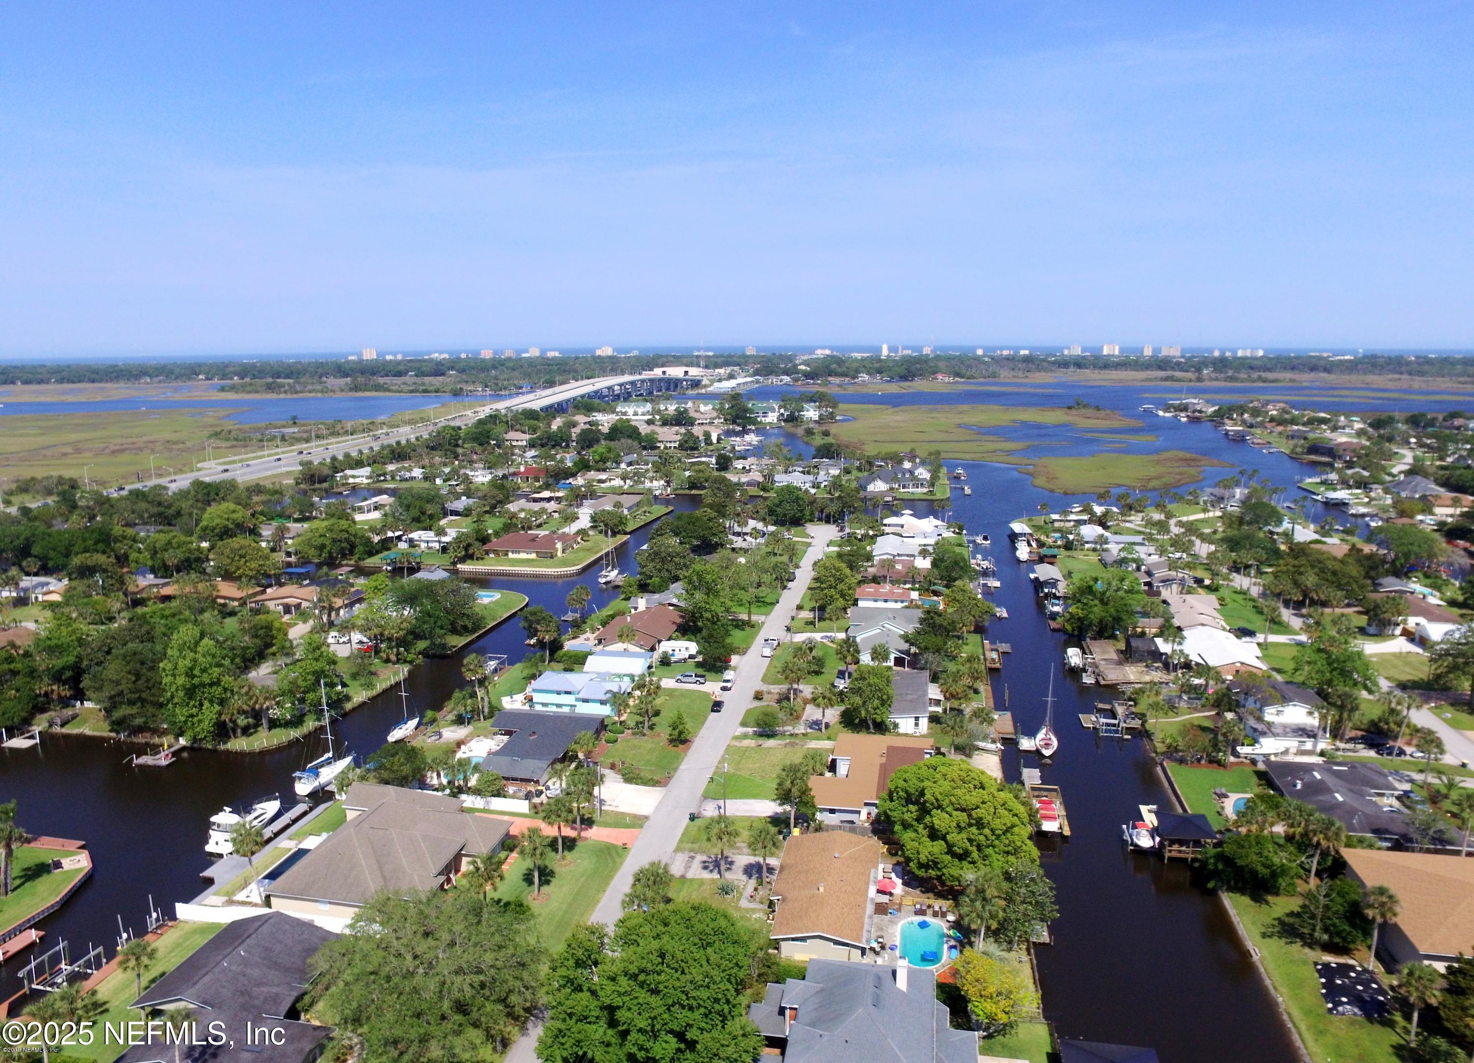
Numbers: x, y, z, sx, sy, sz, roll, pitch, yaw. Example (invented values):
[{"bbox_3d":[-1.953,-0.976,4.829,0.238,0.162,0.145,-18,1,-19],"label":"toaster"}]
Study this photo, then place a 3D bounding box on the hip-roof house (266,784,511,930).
[{"bbox_3d":[-42.926,38.874,106.828,25.370,6.000,24.290,2,12,12],"label":"hip-roof house"}]

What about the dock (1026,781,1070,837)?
[{"bbox_3d":[42.692,38.668,117.319,5.000,1.700,13.300,2,13,12],"label":"dock"}]

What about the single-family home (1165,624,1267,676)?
[{"bbox_3d":[94.013,23.977,169.044,17.600,4.200,21.600,2,13,12],"label":"single-family home"}]

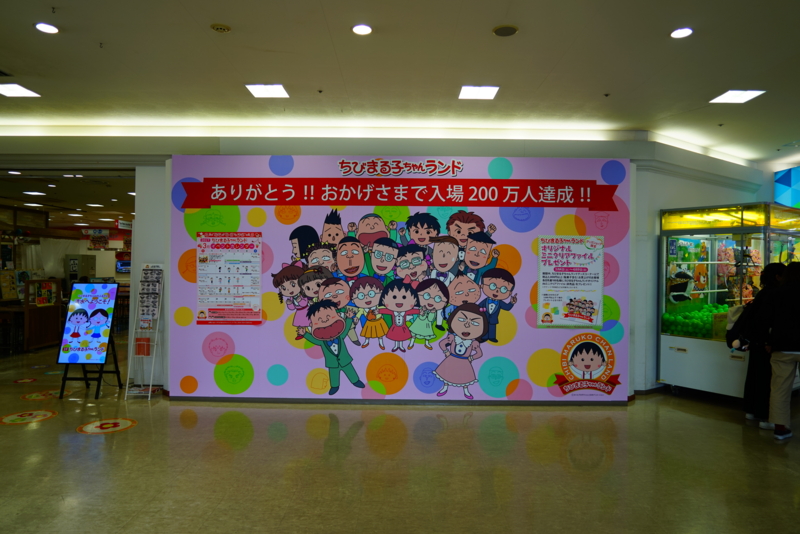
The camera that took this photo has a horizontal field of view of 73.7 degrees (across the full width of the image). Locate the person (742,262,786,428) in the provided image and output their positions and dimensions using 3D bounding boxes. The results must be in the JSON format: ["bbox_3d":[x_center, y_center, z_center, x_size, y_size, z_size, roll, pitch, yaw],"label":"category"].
[{"bbox_3d":[3.656,0.761,5.285,0.430,1.600,0.460,1,0,3],"label":"person"}]

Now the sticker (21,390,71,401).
[{"bbox_3d":[-4.062,1.479,6.149,0.500,0.010,0.500,1,0,0],"label":"sticker"}]

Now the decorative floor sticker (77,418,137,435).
[{"bbox_3d":[-2.738,1.496,5.005,0.500,0.010,0.500,1,0,0],"label":"decorative floor sticker"}]

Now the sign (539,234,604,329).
[{"bbox_3d":[1.897,0.174,5.921,0.728,1.030,0.020,1,0,0],"label":"sign"}]

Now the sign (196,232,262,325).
[{"bbox_3d":[-1.897,0.130,5.941,0.728,1.030,0.020,1,0,0],"label":"sign"}]

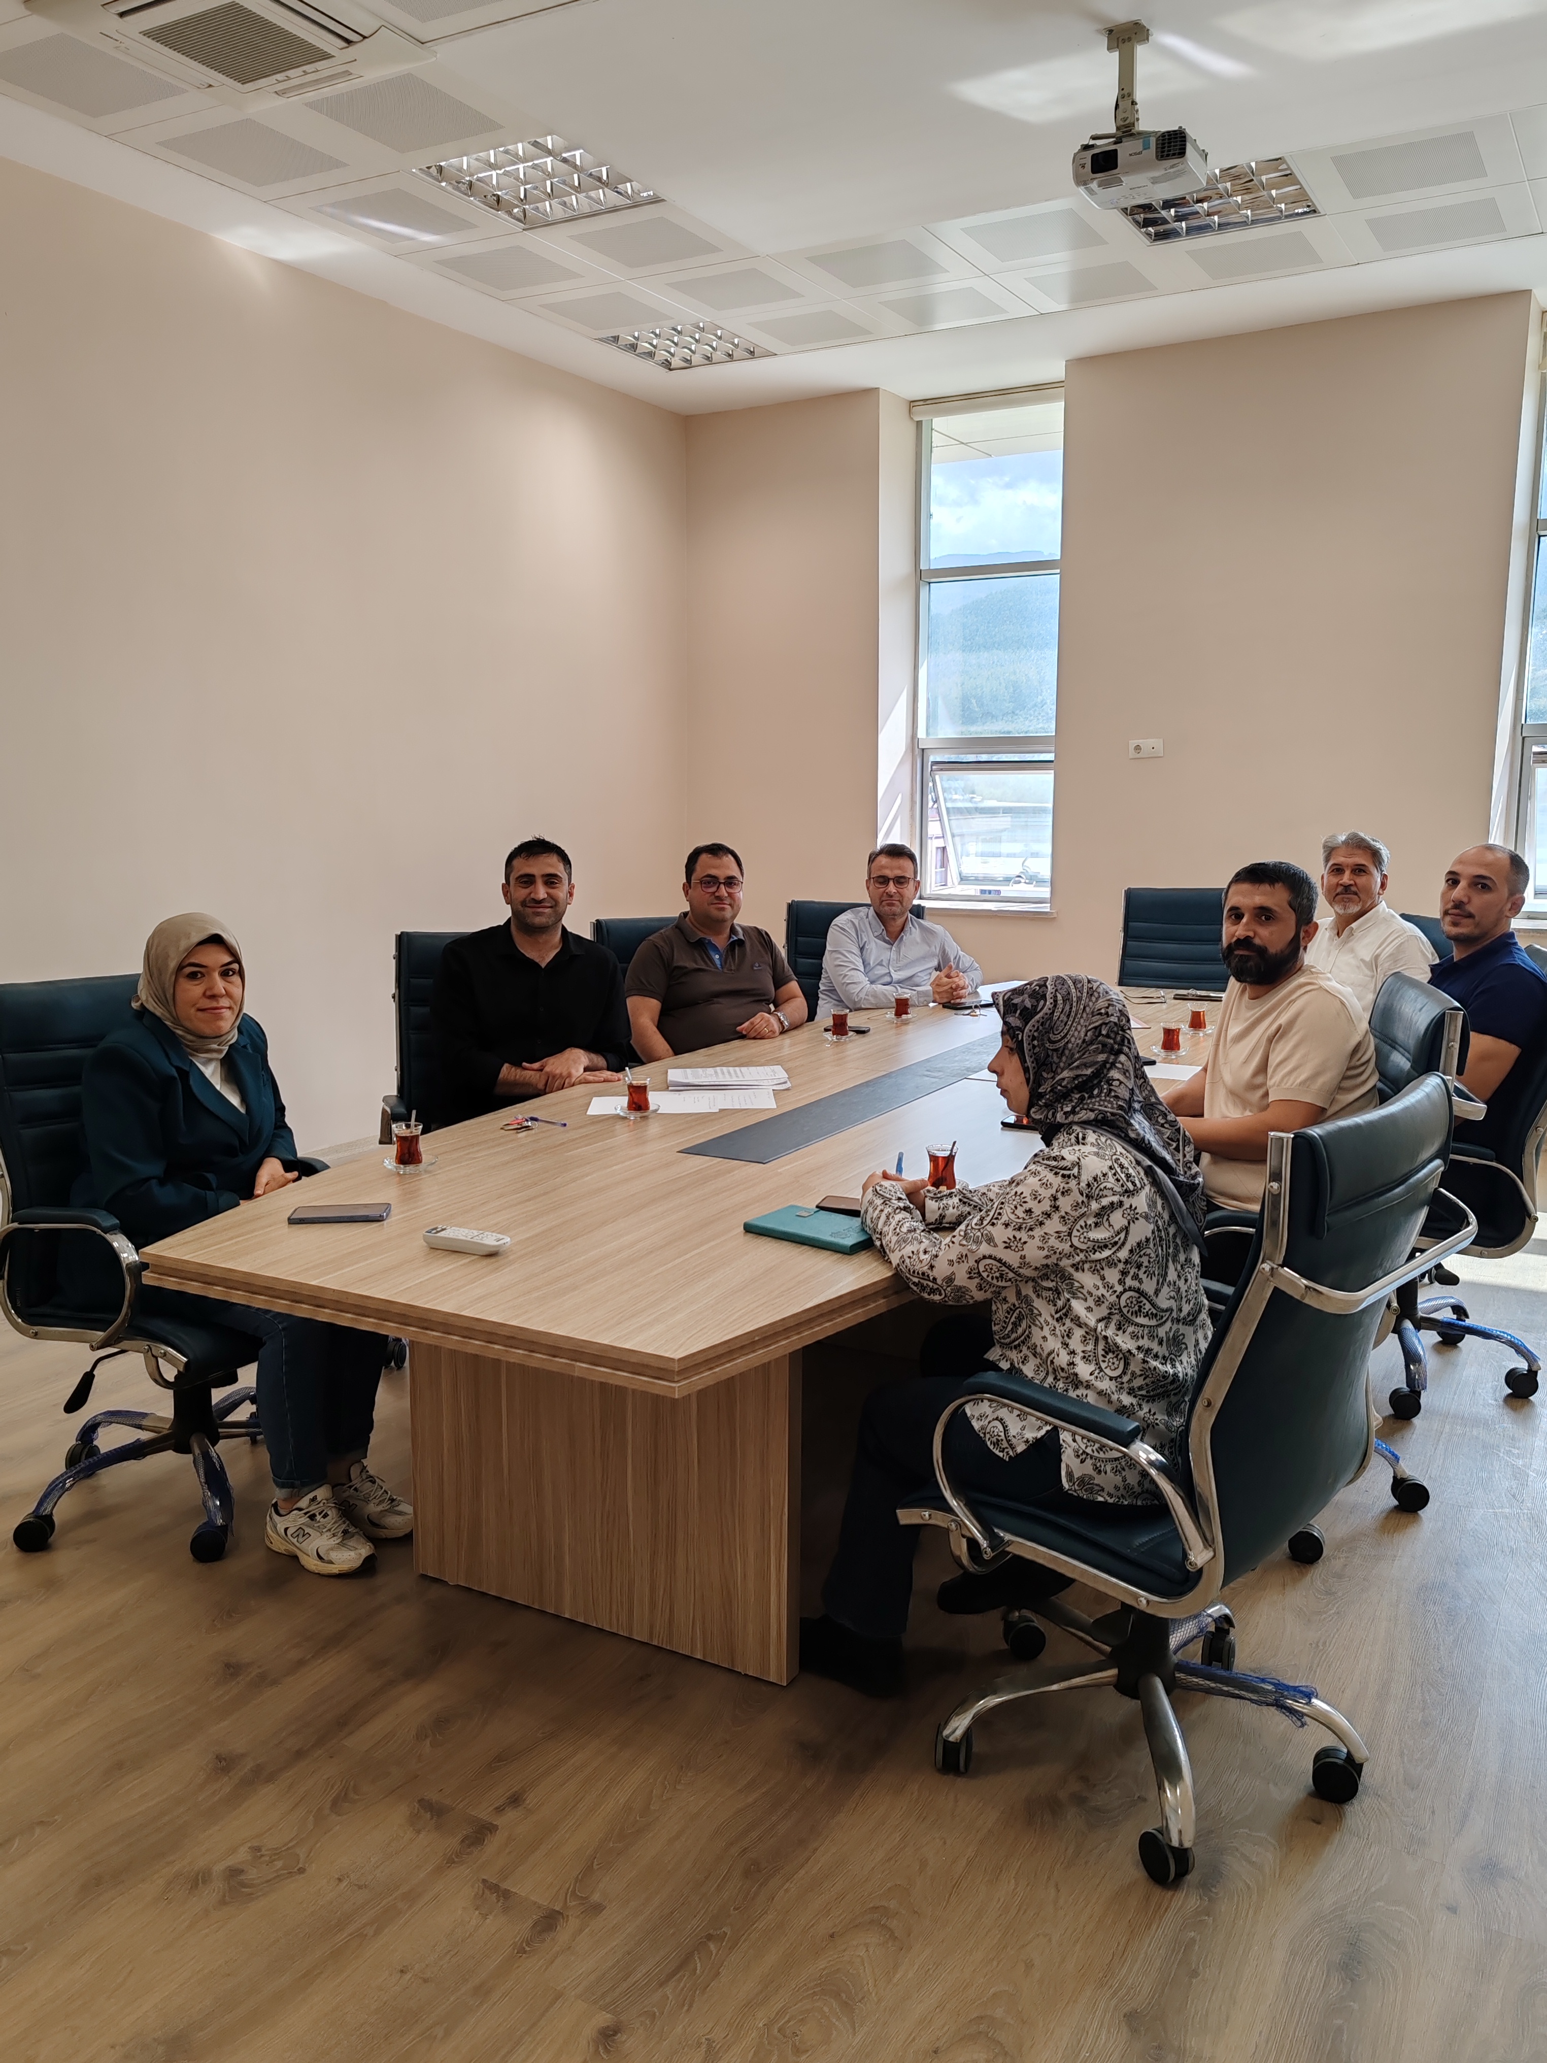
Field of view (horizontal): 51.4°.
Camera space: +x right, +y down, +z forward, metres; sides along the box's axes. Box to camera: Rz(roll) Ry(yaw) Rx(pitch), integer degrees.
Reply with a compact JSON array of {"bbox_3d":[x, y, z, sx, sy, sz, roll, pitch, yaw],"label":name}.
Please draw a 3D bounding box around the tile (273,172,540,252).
[{"bbox_3d":[-1.248,-2.703,5.320,0.600,0.030,0.600,5,10,29],"label":"tile"}]

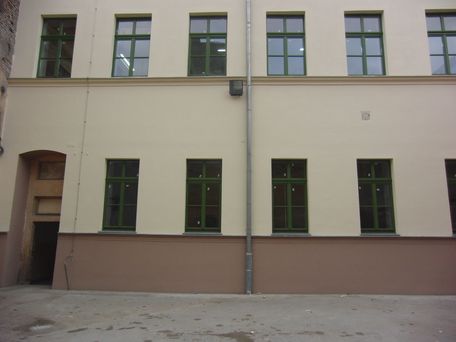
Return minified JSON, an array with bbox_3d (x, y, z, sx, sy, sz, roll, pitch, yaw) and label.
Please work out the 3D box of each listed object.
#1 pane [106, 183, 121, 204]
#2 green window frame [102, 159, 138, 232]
[{"bbox_3d":[-3.189,0.637,8.823,0.415,0.609,0.030,0,-9,2],"label":"pane"},{"bbox_3d":[-2.923,0.652,8.822,0.973,1.951,0.100,0,-9,2],"label":"green window frame"}]

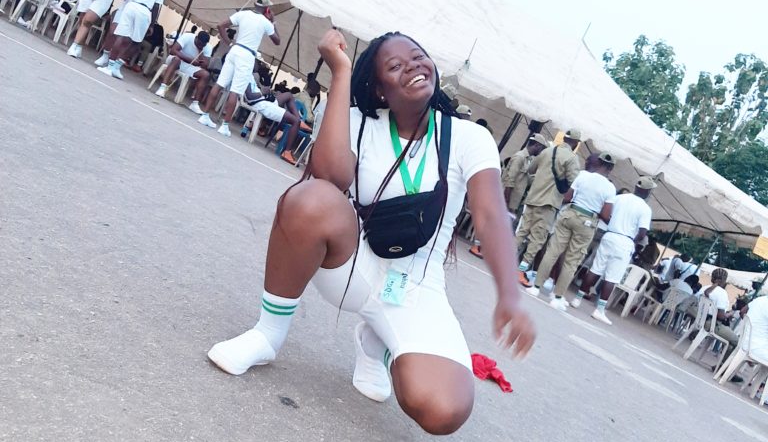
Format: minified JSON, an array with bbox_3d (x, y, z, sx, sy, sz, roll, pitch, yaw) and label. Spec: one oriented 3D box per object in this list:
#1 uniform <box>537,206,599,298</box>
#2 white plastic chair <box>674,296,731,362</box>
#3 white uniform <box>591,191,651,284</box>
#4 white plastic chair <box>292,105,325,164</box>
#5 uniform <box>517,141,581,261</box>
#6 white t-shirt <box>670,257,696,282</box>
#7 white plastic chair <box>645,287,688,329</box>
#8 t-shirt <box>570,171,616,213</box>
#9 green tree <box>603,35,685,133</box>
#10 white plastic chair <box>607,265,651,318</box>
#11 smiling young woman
[{"bbox_3d":[2.052,0.341,8.600,0.460,1.000,0.360,28,7,28],"label":"uniform"},{"bbox_3d":[4.006,1.363,9.377,0.500,0.820,0.480,24,6,-2],"label":"white plastic chair"},{"bbox_3d":[2.927,0.210,9.500,0.520,1.020,0.340,30,7,40],"label":"white uniform"},{"bbox_3d":[-0.861,-1.086,10.175,0.500,0.820,0.480,20,8,-35],"label":"white plastic chair"},{"bbox_3d":[1.894,-0.200,8.800,0.580,1.400,0.420,28,7,32],"label":"uniform"},{"bbox_3d":[4.890,0.916,12.609,0.320,0.550,0.460,24,6,-4],"label":"white t-shirt"},{"bbox_3d":[4.700,1.325,12.635,0.500,0.820,0.480,22,6,-17],"label":"white plastic chair"},{"bbox_3d":[2.331,-0.308,8.600,0.520,0.600,0.320,27,7,28],"label":"t-shirt"},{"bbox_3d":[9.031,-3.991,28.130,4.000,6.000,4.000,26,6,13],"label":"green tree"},{"bbox_3d":[3.828,1.050,12.023,0.460,0.810,0.530,29,6,34],"label":"white plastic chair"},{"bbox_3d":[0.096,0.070,2.069,0.775,0.993,0.616,26,6,14],"label":"smiling young woman"}]

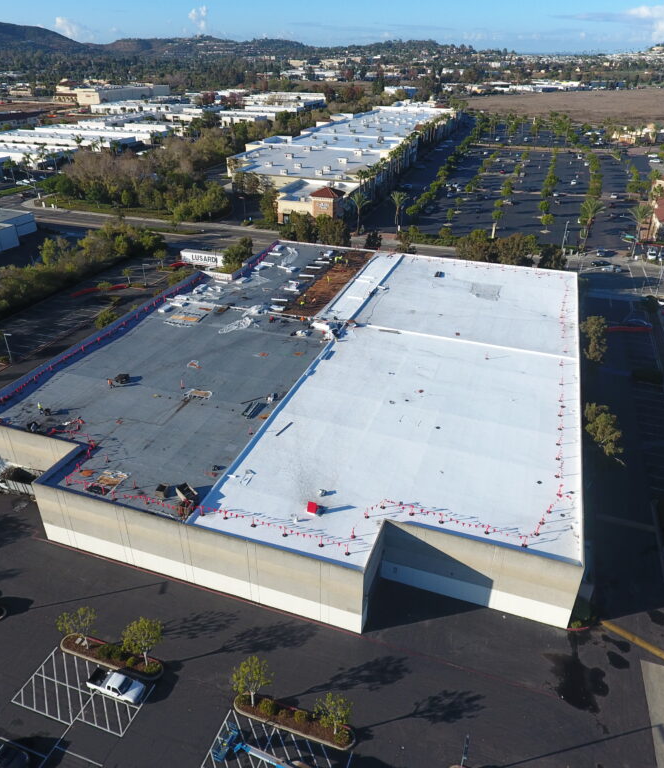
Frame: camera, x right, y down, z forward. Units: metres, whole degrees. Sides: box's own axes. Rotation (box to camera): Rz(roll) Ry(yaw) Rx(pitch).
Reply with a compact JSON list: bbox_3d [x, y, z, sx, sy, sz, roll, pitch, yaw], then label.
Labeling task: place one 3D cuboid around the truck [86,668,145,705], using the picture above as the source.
[{"bbox_3d":[-18.524,25.965,51.188,5.100,1.680,1.800,10,31,16],"label":"truck"}]

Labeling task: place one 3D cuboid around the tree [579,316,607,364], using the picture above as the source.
[{"bbox_3d":[41.487,-4.836,95.339,4.800,12.300,4.800,10,31,17],"label":"tree"}]

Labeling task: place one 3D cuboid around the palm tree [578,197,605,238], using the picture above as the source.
[{"bbox_3d":[72.961,-45.619,167.961,6.800,13.950,6.800,10,31,17],"label":"palm tree"}]

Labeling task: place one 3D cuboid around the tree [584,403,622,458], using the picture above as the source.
[{"bbox_3d":[34.542,8.858,76.788,5.600,8.400,5.600,10,31,17],"label":"tree"}]

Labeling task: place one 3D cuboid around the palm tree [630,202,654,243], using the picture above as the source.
[{"bbox_3d":[87.594,-44.350,167.302,6.600,12.560,6.600,10,31,17],"label":"palm tree"}]

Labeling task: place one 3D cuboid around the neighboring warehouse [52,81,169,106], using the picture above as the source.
[{"bbox_3d":[-244.834,-328.243,663.121,65.000,15.000,125.000,8,30,14],"label":"neighboring warehouse"}]

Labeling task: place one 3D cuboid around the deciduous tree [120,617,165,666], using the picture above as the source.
[{"bbox_3d":[-16.582,23.332,52.390,3.700,5.100,3.700,10,31,17],"label":"deciduous tree"}]

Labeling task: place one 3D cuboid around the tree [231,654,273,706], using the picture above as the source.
[{"bbox_3d":[-6.614,25.197,48.957,3.500,5.200,3.500,0,29,0],"label":"tree"}]

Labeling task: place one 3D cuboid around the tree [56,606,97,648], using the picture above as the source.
[{"bbox_3d":[-23.080,22.753,54.039,3.500,4.500,3.500,10,31,17],"label":"tree"}]

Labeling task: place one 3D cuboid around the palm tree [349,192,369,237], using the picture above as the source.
[{"bbox_3d":[7.956,-51.372,178.387,6.200,12.960,6.200,0,29,0],"label":"palm tree"}]

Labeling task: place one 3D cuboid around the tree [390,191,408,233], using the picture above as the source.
[{"bbox_3d":[19.782,-50.210,175.676,5.800,13.000,5.800,10,31,17],"label":"tree"}]

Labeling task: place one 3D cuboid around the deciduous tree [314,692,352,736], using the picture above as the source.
[{"bbox_3d":[0.224,26.649,47.683,3.300,5.680,3.300,0,29,0],"label":"deciduous tree"}]

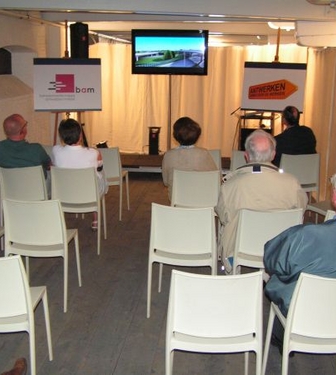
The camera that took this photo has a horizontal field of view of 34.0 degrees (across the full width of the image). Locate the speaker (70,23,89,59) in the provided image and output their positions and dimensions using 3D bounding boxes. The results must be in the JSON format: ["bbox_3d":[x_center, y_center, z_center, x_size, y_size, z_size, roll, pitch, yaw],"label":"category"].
[{"bbox_3d":[-1.336,-2.242,8.486,0.270,0.560,0.280,-2,13,-8],"label":"speaker"}]

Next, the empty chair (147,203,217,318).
[{"bbox_3d":[0.129,0.472,3.948,0.445,0.820,0.495,2,13,8],"label":"empty chair"}]

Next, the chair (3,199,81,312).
[{"bbox_3d":[-0.923,0.432,4.079,0.445,0.820,0.495,2,12,4],"label":"chair"}]

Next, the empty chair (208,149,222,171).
[{"bbox_3d":[0.403,-0.061,6.380,0.445,0.820,0.495,2,12,5],"label":"empty chair"}]

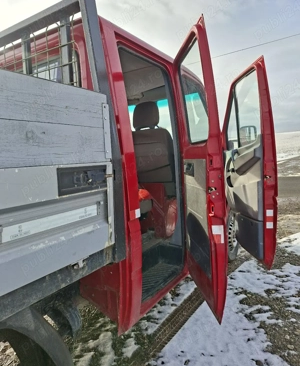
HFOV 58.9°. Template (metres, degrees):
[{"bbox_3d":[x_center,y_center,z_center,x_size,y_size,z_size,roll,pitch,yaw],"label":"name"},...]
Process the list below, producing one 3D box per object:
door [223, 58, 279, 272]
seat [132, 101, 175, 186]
[{"bbox_3d":[0.791,-0.146,2.404,0.210,1.600,0.960,-2,6,-4],"label":"door"},{"bbox_3d":[0.126,-0.326,2.617,0.540,0.880,0.660,2,7,34],"label":"seat"}]

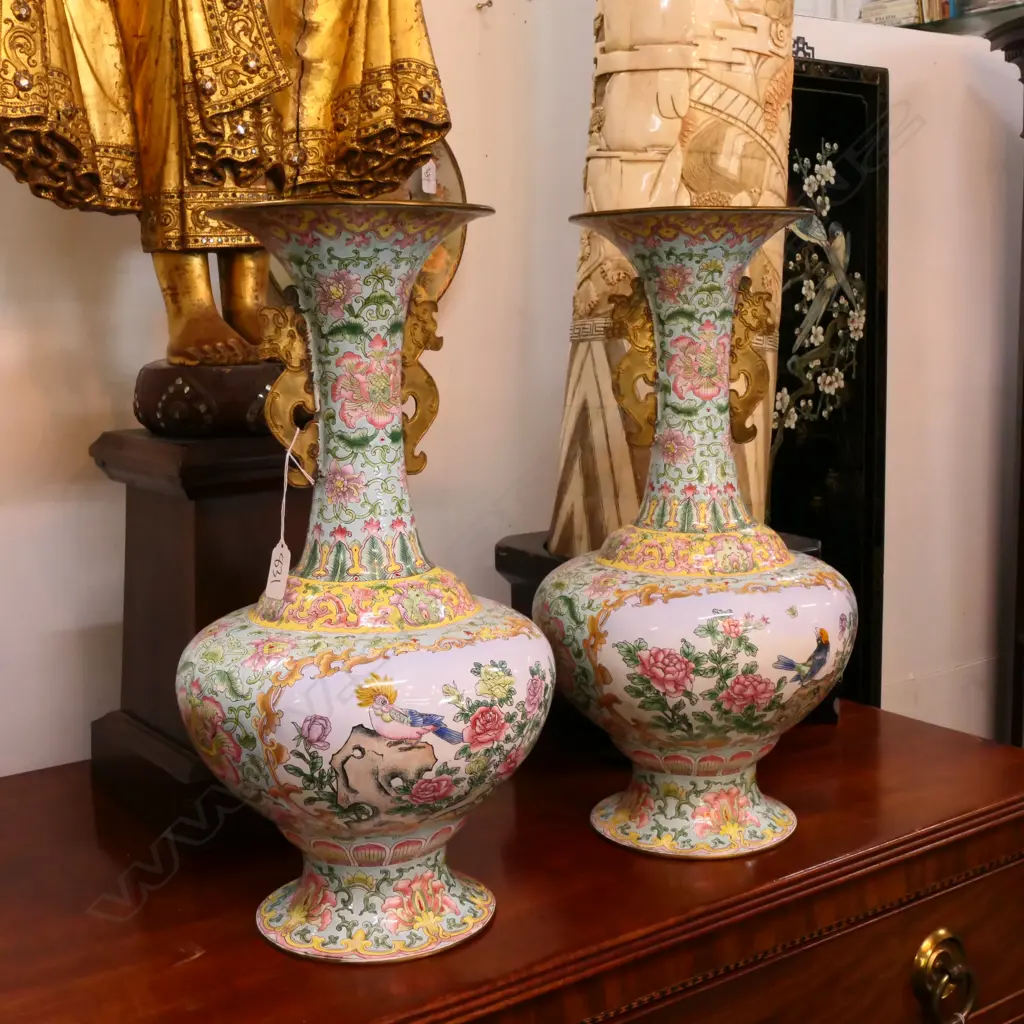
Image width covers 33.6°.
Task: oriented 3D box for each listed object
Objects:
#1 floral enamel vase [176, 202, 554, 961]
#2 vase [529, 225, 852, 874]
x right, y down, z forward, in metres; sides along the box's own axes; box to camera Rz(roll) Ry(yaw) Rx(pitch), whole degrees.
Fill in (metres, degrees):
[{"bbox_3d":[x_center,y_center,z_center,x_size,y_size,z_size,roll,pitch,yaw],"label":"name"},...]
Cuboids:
[{"bbox_3d":[-0.099,0.041,1.149,0.255,0.485,0.255,-1,9,0],"label":"floral enamel vase"},{"bbox_3d":[0.142,0.009,1.329,0.255,0.485,0.255,-1,9,0],"label":"vase"}]

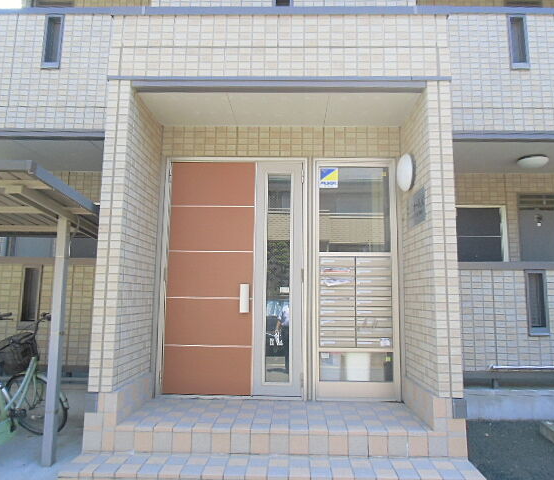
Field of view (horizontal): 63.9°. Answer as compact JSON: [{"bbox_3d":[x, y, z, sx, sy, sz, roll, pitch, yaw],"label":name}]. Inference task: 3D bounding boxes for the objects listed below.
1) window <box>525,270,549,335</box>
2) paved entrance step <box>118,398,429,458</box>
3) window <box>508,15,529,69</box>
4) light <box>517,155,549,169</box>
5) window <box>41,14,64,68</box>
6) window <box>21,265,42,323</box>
[{"bbox_3d":[2.878,0.695,4.919,0.230,0.710,0.100,1,-8,1],"label":"window"},{"bbox_3d":[-0.005,1.652,3.992,2.540,0.210,0.980,1,-8,1],"label":"paved entrance step"},{"bbox_3d":[2.905,-2.370,5.342,0.220,0.700,0.100,1,-8,1],"label":"window"},{"bbox_3d":[3.345,-1.004,5.791,0.360,0.110,0.360,1,-8,1],"label":"light"},{"bbox_3d":[-2.742,-2.423,5.455,0.230,0.700,0.100,1,-8,1],"label":"window"},{"bbox_3d":[-2.781,0.642,5.032,0.225,0.700,0.100,1,-8,1],"label":"window"}]

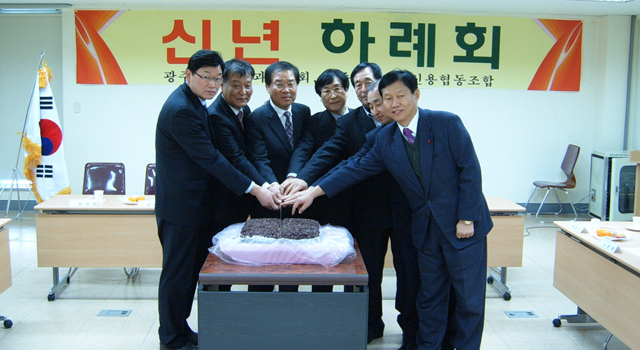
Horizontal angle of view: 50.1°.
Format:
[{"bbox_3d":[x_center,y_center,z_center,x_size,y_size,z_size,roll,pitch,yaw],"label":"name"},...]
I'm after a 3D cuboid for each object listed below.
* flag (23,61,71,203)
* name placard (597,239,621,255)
[{"bbox_3d":[-3.045,-0.408,7.632,0.510,1.660,0.250,0,7,-3],"label":"flag"},{"bbox_3d":[1.617,0.391,3.791,0.062,0.053,0.195,0,7,-3],"label":"name placard"}]

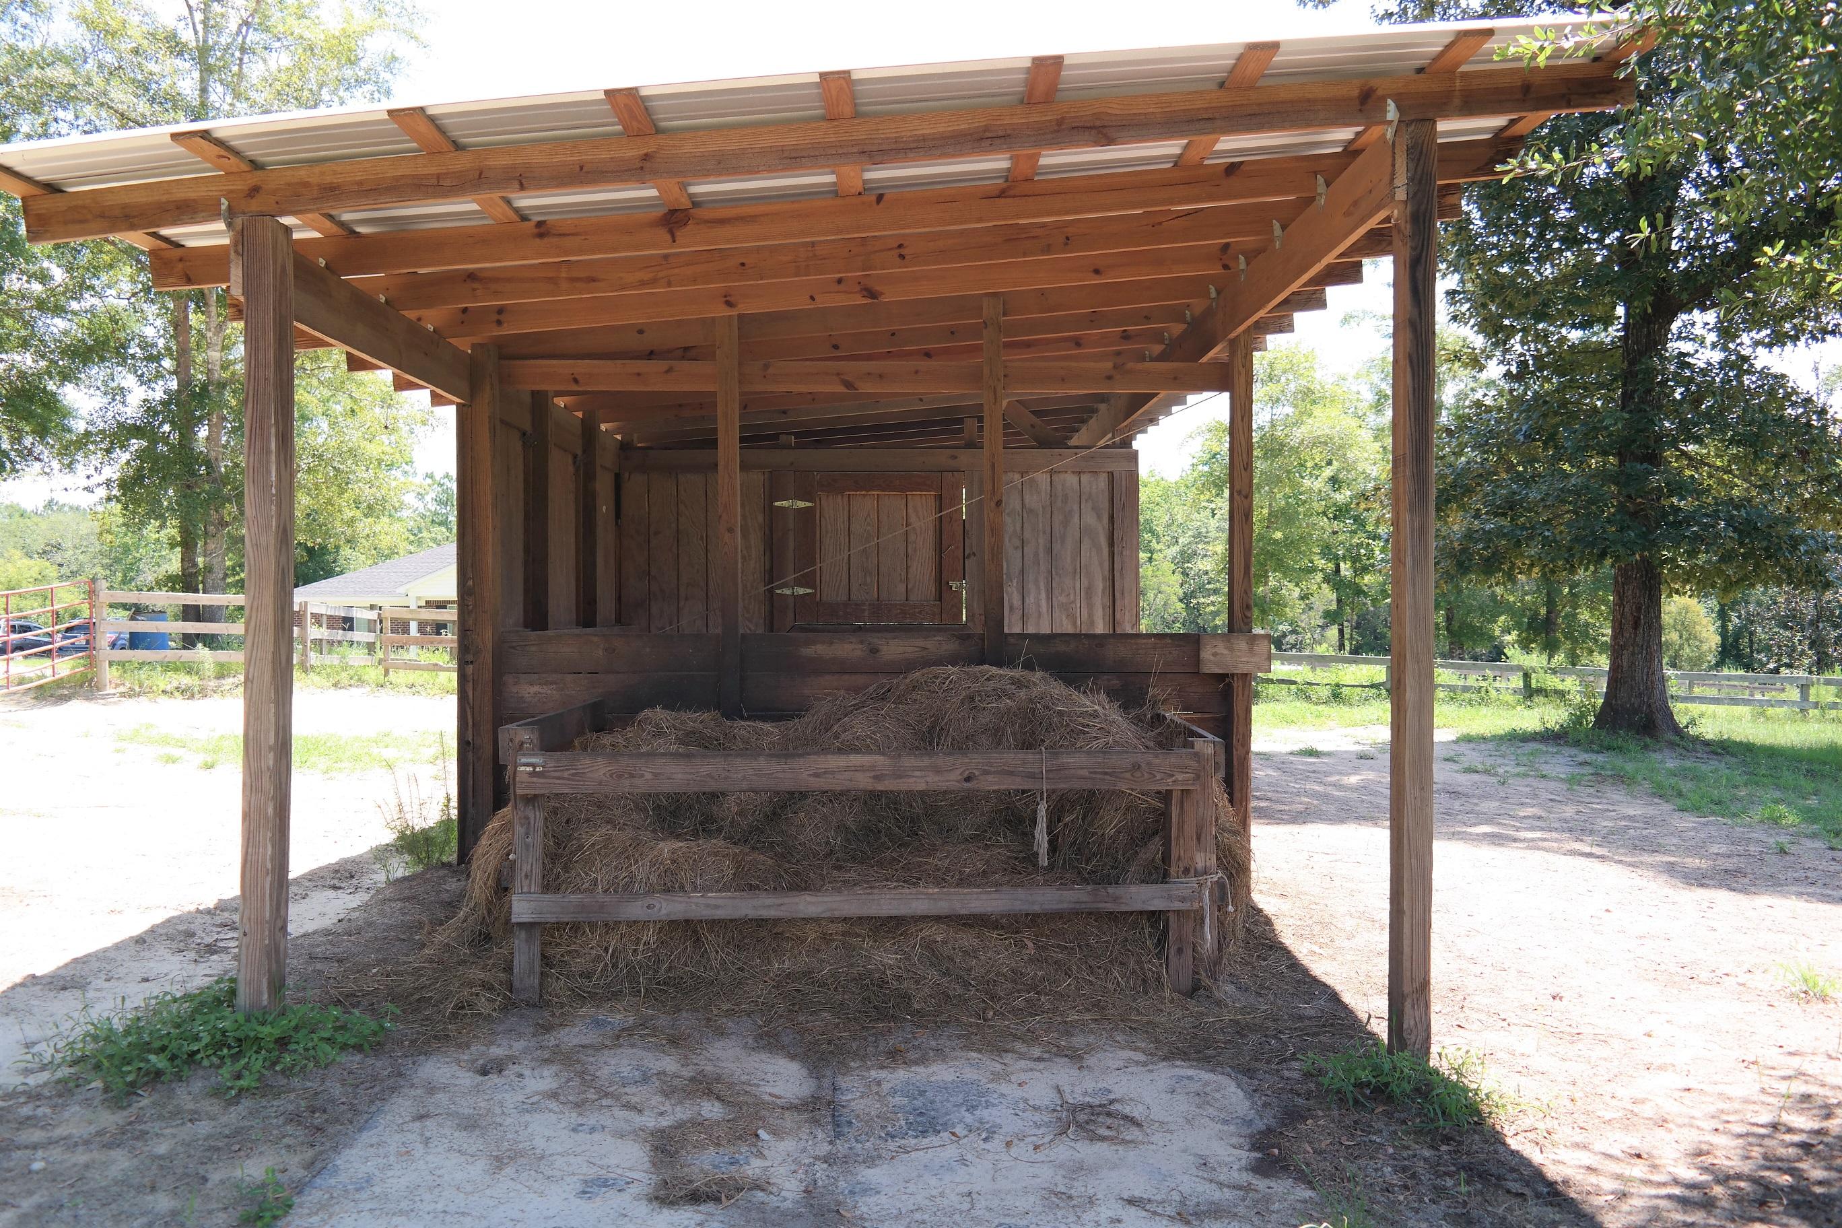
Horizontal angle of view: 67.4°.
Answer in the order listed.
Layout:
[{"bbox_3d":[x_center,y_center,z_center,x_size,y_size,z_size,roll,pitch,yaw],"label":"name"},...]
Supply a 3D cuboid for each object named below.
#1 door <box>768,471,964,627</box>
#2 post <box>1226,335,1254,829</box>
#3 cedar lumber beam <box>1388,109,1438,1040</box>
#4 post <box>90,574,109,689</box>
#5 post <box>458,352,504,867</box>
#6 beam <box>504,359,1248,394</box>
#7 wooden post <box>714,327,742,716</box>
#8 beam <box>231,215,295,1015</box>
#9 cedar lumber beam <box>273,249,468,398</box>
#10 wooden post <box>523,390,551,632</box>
[{"bbox_3d":[-0.392,-0.459,9.780,1.385,1.100,0.060,0,1,-1],"label":"door"},{"bbox_3d":[1.544,-0.097,6.680,0.090,2.720,0.130,0,1,-1],"label":"post"},{"bbox_3d":[1.577,-0.080,4.435,0.090,2.970,0.130,0,1,-1],"label":"cedar lumber beam"},{"bbox_3d":[-11.729,0.288,19.800,0.160,1.650,0.160,0,1,-1],"label":"post"},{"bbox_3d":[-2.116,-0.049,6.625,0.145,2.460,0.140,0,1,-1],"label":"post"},{"bbox_3d":[-0.220,-1.147,6.700,3.620,0.142,0.040,0,1,-1],"label":"beam"},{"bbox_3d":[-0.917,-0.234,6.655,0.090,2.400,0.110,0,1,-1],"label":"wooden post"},{"bbox_3d":[-2.076,0.004,4.375,0.092,2.500,0.130,1,1,-1],"label":"beam"},{"bbox_3d":[-2.150,-1.110,5.470,0.040,0.240,2.280,0,1,-1],"label":"cedar lumber beam"},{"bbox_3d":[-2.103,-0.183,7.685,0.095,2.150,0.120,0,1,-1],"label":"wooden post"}]

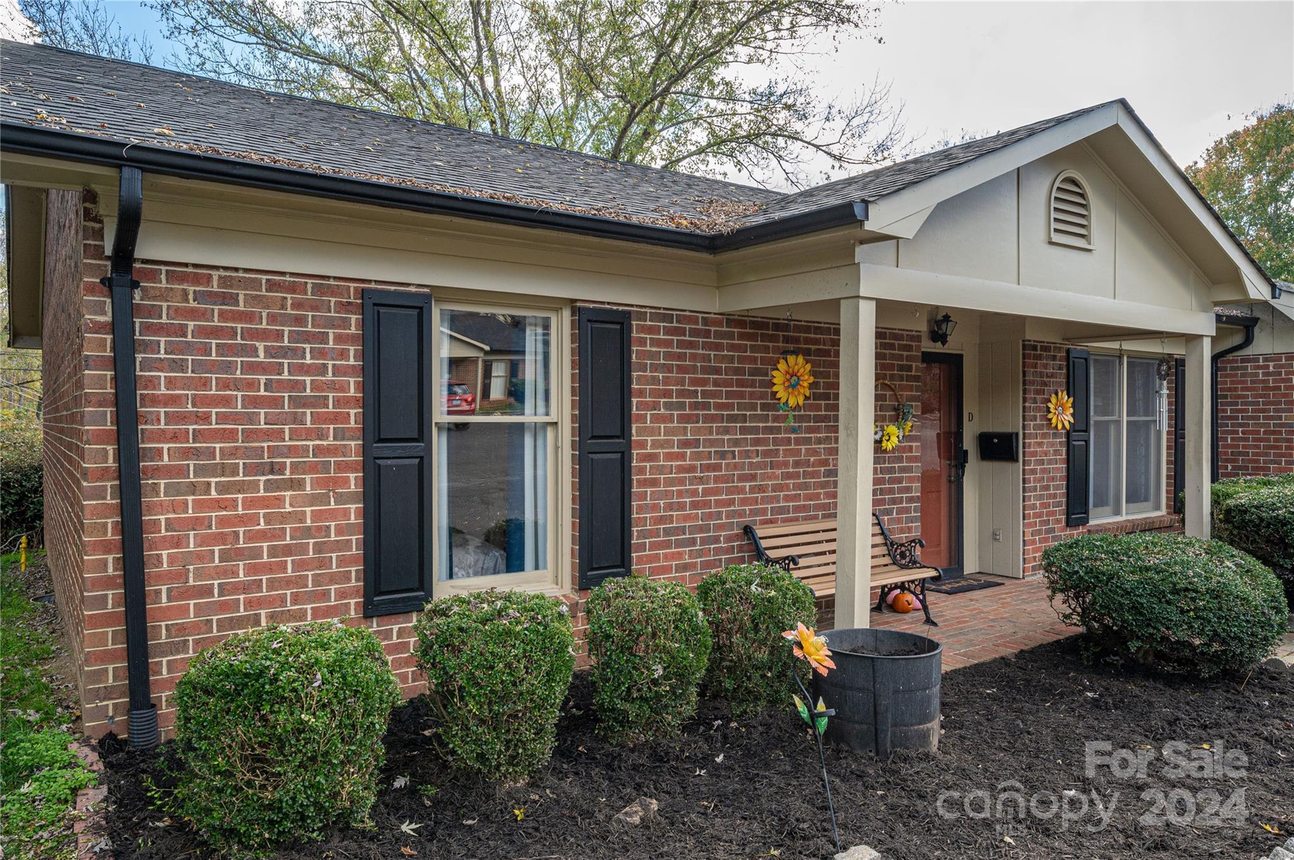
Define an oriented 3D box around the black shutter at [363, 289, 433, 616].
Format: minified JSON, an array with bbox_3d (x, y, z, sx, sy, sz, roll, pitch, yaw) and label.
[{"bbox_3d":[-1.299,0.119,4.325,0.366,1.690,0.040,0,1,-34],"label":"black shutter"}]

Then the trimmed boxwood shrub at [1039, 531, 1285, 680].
[{"bbox_3d":[3.188,1.040,5.129,1.443,0.766,1.155,0,1,-34],"label":"trimmed boxwood shrub"}]

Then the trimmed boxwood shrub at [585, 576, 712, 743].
[{"bbox_3d":[0.007,1.079,3.945,0.550,0.701,0.539,0,1,0],"label":"trimmed boxwood shrub"}]

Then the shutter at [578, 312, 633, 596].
[{"bbox_3d":[-0.251,0.111,5.023,0.370,1.690,0.040,0,1,-34],"label":"shutter"}]

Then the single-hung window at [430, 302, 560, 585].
[{"bbox_3d":[-0.839,0.105,4.728,0.800,1.650,0.100,0,1,-34],"label":"single-hung window"}]

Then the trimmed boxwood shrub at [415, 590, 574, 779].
[{"bbox_3d":[-0.647,1.081,3.525,0.632,0.705,0.619,0,1,0],"label":"trimmed boxwood shrub"}]

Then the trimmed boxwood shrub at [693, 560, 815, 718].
[{"bbox_3d":[0.569,1.078,4.318,0.570,0.696,0.558,0,1,0],"label":"trimmed boxwood shrub"}]

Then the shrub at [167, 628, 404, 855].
[{"bbox_3d":[-1.341,1.101,3.110,0.762,0.674,0.747,0,1,-34],"label":"shrub"}]

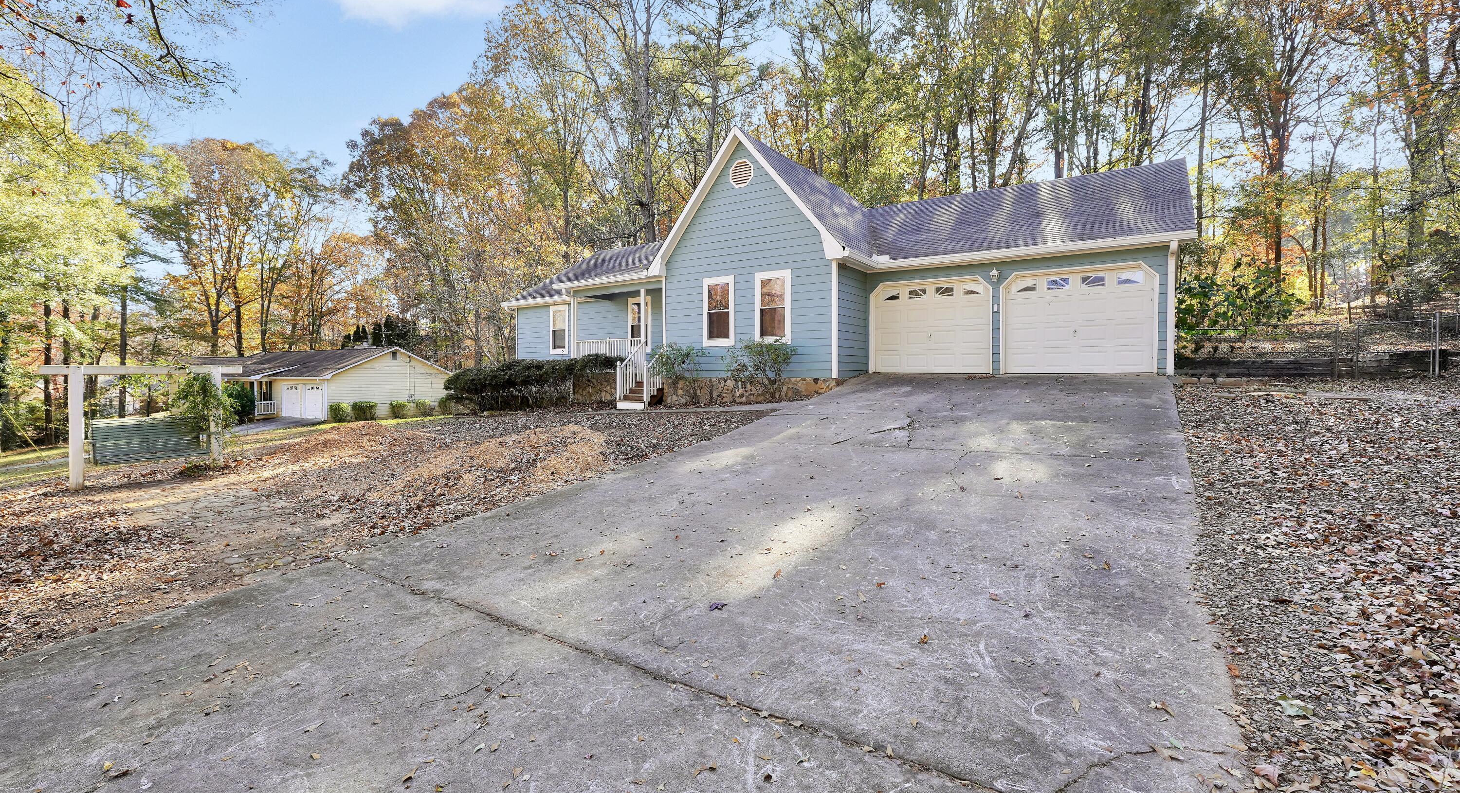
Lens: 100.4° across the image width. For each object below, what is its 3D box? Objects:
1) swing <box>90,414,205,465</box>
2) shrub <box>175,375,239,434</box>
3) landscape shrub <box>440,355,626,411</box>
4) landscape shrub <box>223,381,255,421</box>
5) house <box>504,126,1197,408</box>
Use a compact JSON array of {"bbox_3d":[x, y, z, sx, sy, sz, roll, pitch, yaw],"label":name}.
[{"bbox_3d":[-10.200,0.770,10.700,0.650,0.700,1.500,2,3,40],"label":"swing"},{"bbox_3d":[-9.750,0.130,11.400,0.850,1.150,0.950,2,3,40],"label":"shrub"},{"bbox_3d":[-6.529,-0.263,19.312,8.200,1.800,1.700,1,3,34],"label":"landscape shrub"},{"bbox_3d":[-29.800,0.220,36.800,1.750,2.450,1.750,1,3,34],"label":"landscape shrub"},{"bbox_3d":[2.028,-3.201,19.505,20.100,6.700,11.400,1,3,34],"label":"house"}]

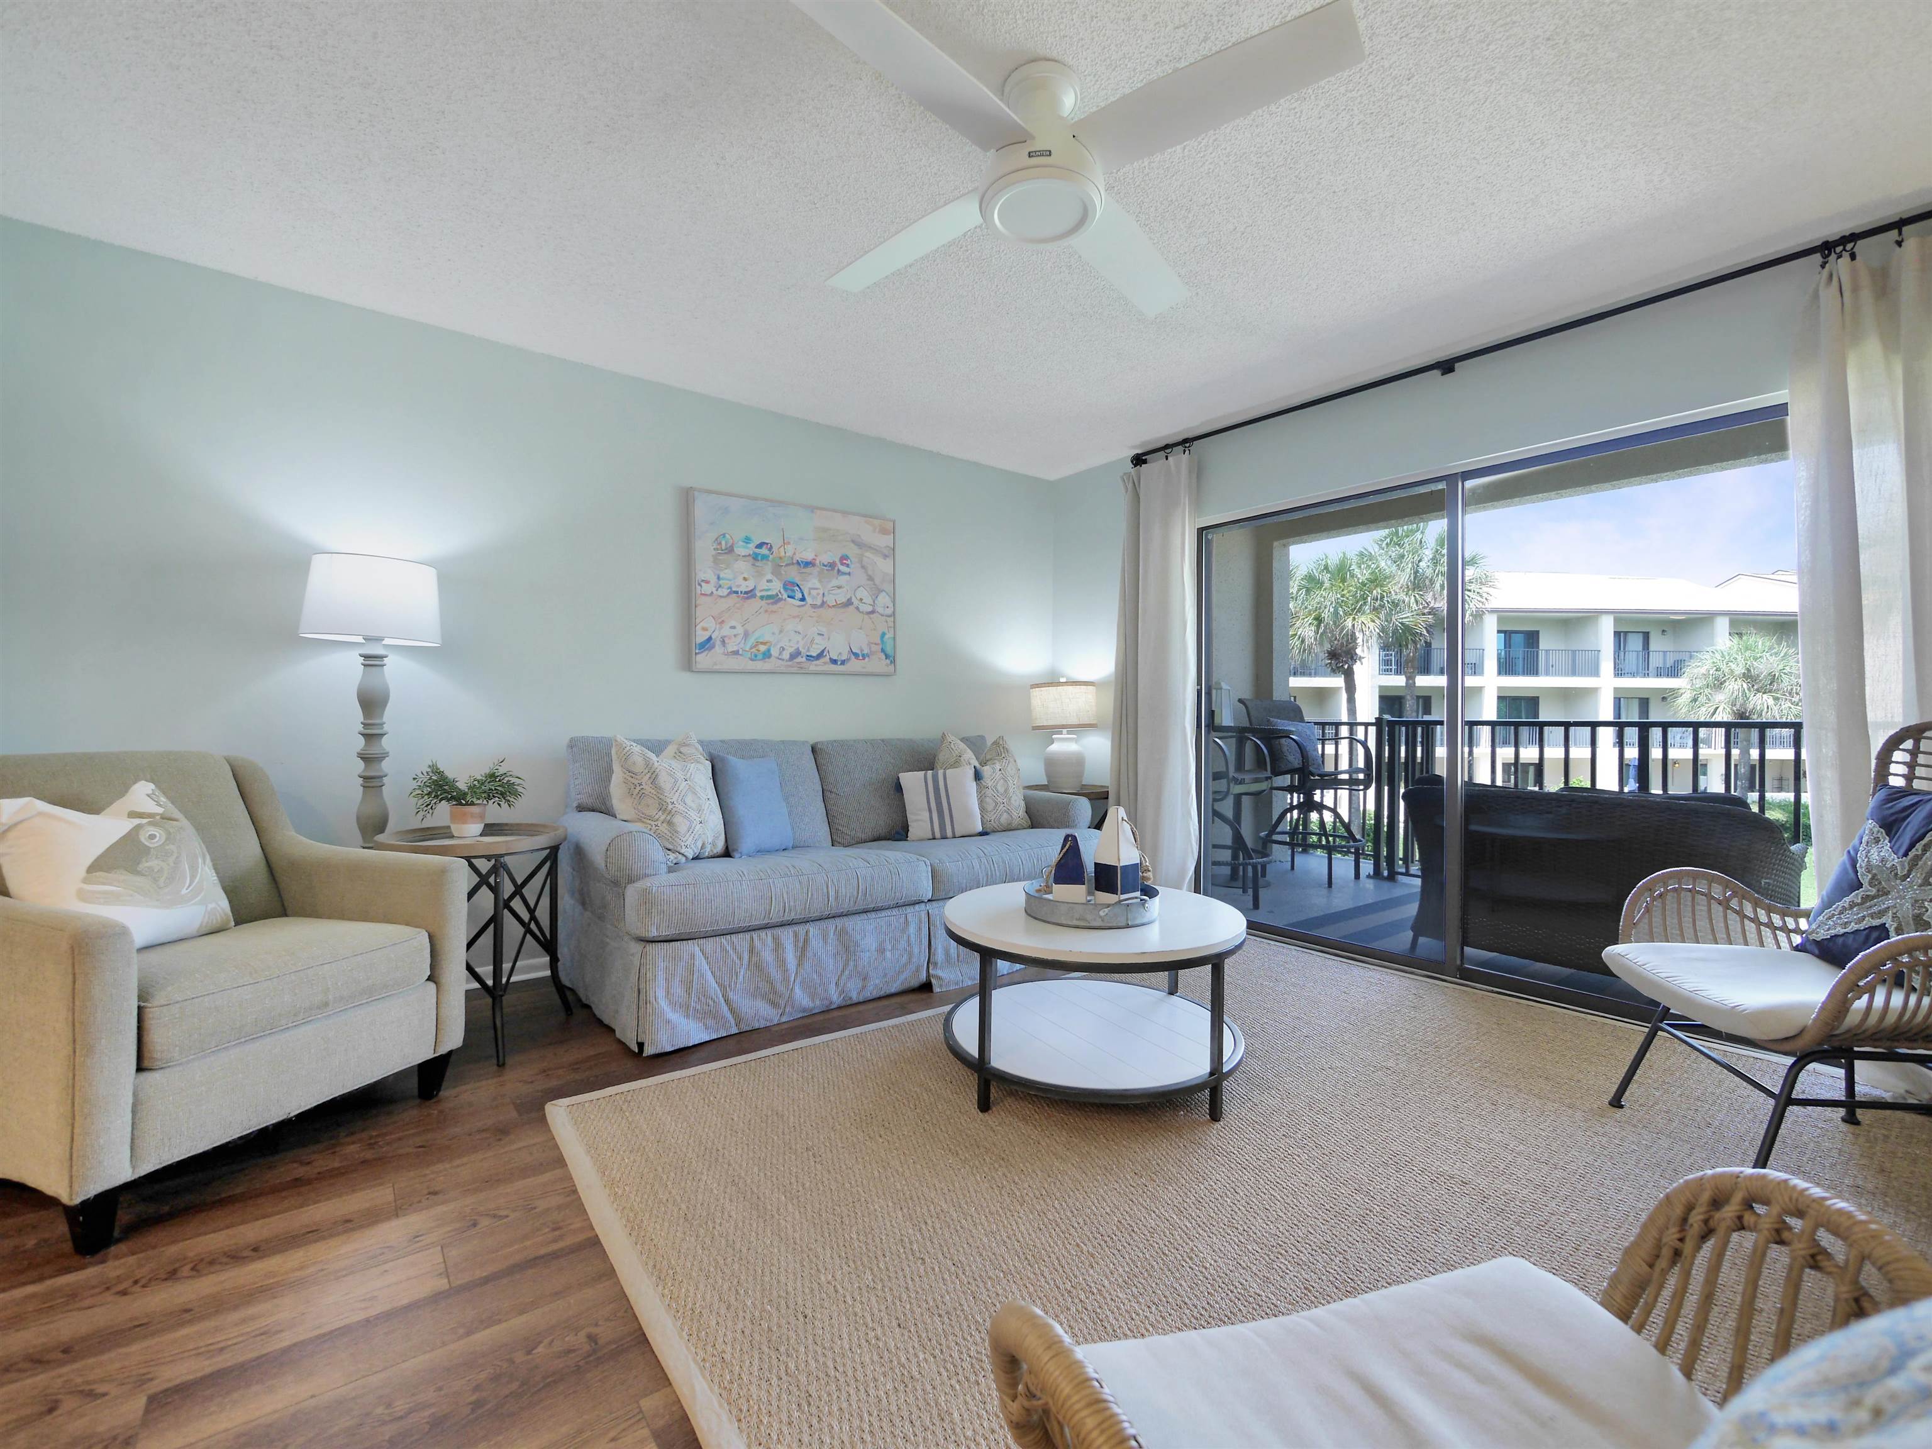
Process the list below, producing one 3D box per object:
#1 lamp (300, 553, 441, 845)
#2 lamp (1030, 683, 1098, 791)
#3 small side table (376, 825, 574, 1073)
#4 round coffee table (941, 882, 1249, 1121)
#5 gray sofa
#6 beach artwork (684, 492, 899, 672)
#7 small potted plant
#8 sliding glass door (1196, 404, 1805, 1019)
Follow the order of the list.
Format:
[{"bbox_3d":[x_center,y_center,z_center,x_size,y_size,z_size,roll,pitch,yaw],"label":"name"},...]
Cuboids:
[{"bbox_3d":[-1.940,0.238,2.561,0.365,1.560,0.365,-1,1,-38],"label":"lamp"},{"bbox_3d":[0.544,0.059,4.316,0.385,0.605,0.385,0,1,0],"label":"lamp"},{"bbox_3d":[-1.599,0.687,2.562,0.540,0.660,0.540,-1,1,-38],"label":"small side table"},{"bbox_3d":[0.374,0.784,2.330,0.870,0.460,0.870,0,1,0],"label":"round coffee table"},{"bbox_3d":[-0.447,0.531,3.368,2.200,0.940,0.960,-1,1,-38],"label":"gray sofa"},{"bbox_3d":[-0.786,-0.651,3.779,1.068,0.815,0.040,-1,1,-38],"label":"beach artwork"},{"bbox_3d":[-1.635,0.247,2.572,0.340,0.260,0.290,-1,1,-38],"label":"small potted plant"},{"bbox_3d":[1.931,-0.003,3.128,0.110,2.000,2.330,-1,1,-38],"label":"sliding glass door"}]

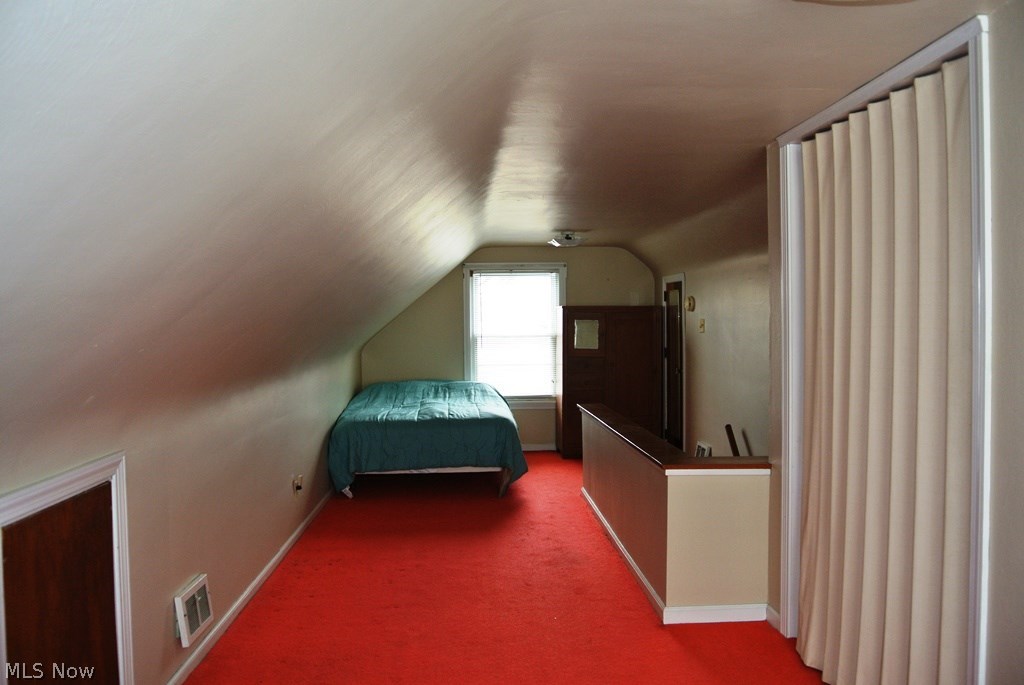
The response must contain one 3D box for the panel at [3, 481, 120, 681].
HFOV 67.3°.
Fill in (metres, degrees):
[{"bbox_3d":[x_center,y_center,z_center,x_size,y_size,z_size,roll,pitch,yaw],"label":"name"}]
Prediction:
[{"bbox_3d":[-1.273,0.865,2.174,0.030,0.840,0.570,0,1,-3],"label":"panel"}]

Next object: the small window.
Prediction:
[{"bbox_3d":[0.036,-0.107,8.534,0.990,1.425,0.060,0,1,-3],"label":"small window"}]

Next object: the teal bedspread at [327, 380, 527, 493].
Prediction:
[{"bbox_3d":[-0.727,0.856,7.232,1.600,0.770,2.120,0,1,-3],"label":"teal bedspread"}]

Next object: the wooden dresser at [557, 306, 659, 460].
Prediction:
[{"bbox_3d":[1.069,0.408,8.356,1.040,1.600,0.435,0,1,-3],"label":"wooden dresser"}]

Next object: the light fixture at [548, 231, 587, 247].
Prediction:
[{"bbox_3d":[0.519,-0.964,7.180,0.330,0.140,0.330,0,1,-3],"label":"light fixture"}]

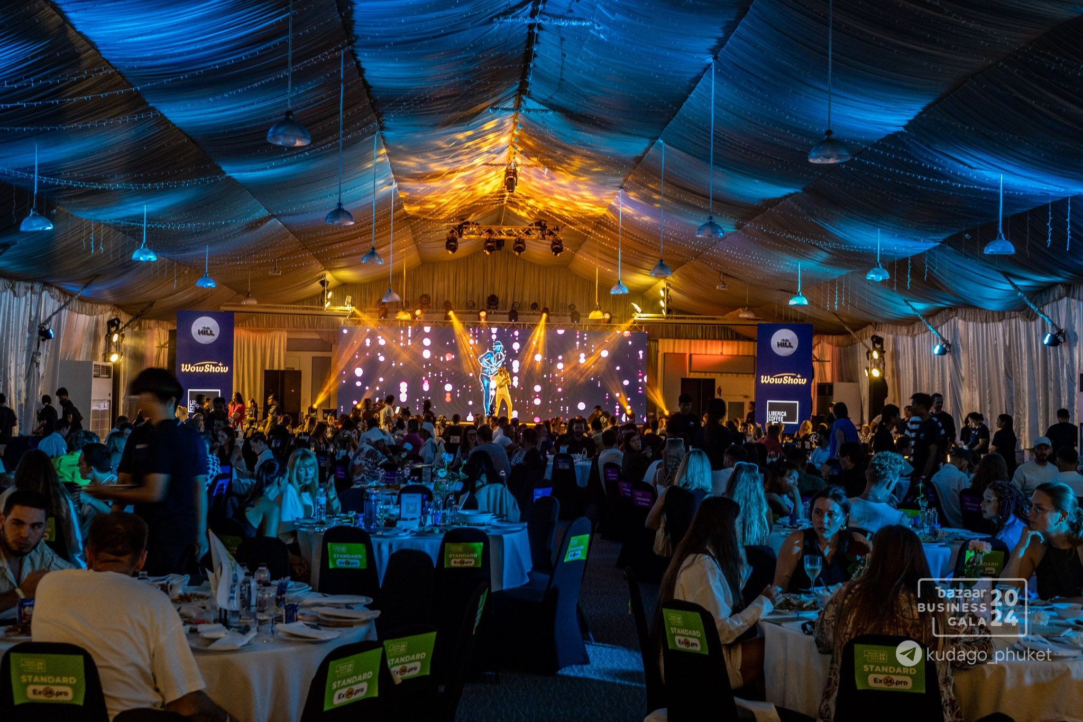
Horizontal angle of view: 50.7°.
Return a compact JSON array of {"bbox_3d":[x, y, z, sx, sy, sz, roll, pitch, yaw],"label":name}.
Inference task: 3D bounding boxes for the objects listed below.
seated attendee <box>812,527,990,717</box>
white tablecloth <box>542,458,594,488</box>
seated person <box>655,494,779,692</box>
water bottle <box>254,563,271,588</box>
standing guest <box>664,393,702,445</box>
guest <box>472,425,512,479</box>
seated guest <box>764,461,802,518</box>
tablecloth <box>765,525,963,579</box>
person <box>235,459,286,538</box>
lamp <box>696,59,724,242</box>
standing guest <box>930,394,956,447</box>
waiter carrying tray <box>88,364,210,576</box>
[{"bbox_3d":[1.210,1.151,3.870,0.580,1.250,0.750,1,-2,12],"label":"seated attendee"},{"bbox_3d":[0.361,1.767,15.870,1.500,0.760,1.500,1,-2,0],"label":"white tablecloth"},{"bbox_3d":[0.731,1.144,4.250,0.700,1.270,0.480,2,-2,-30],"label":"seated person"},{"bbox_3d":[-1.079,0.887,4.417,0.065,0.213,0.065,1,-2,0],"label":"water bottle"},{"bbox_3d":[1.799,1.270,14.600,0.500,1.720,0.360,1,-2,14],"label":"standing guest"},{"bbox_3d":[-0.612,1.441,13.571,0.520,1.360,0.700,2,-2,-14],"label":"guest"},{"bbox_3d":[2.025,1.399,9.055,0.720,1.200,0.500,-1,-3,37],"label":"seated guest"},{"bbox_3d":[2.228,1.536,7.650,1.560,0.750,1.560,1,-2,0],"label":"tablecloth"},{"bbox_3d":[-1.764,1.246,7.650,0.750,1.200,0.480,2,-2,-23],"label":"person"},{"bbox_3d":[2.544,-3.164,17.100,0.420,2.658,0.420,1,-2,0],"label":"lamp"},{"bbox_3d":[5.771,1.353,16.500,0.500,1.780,0.360,1,-2,0],"label":"standing guest"},{"bbox_3d":[-2.007,0.913,5.850,0.600,1.740,0.520,2,-2,-24],"label":"waiter carrying tray"}]

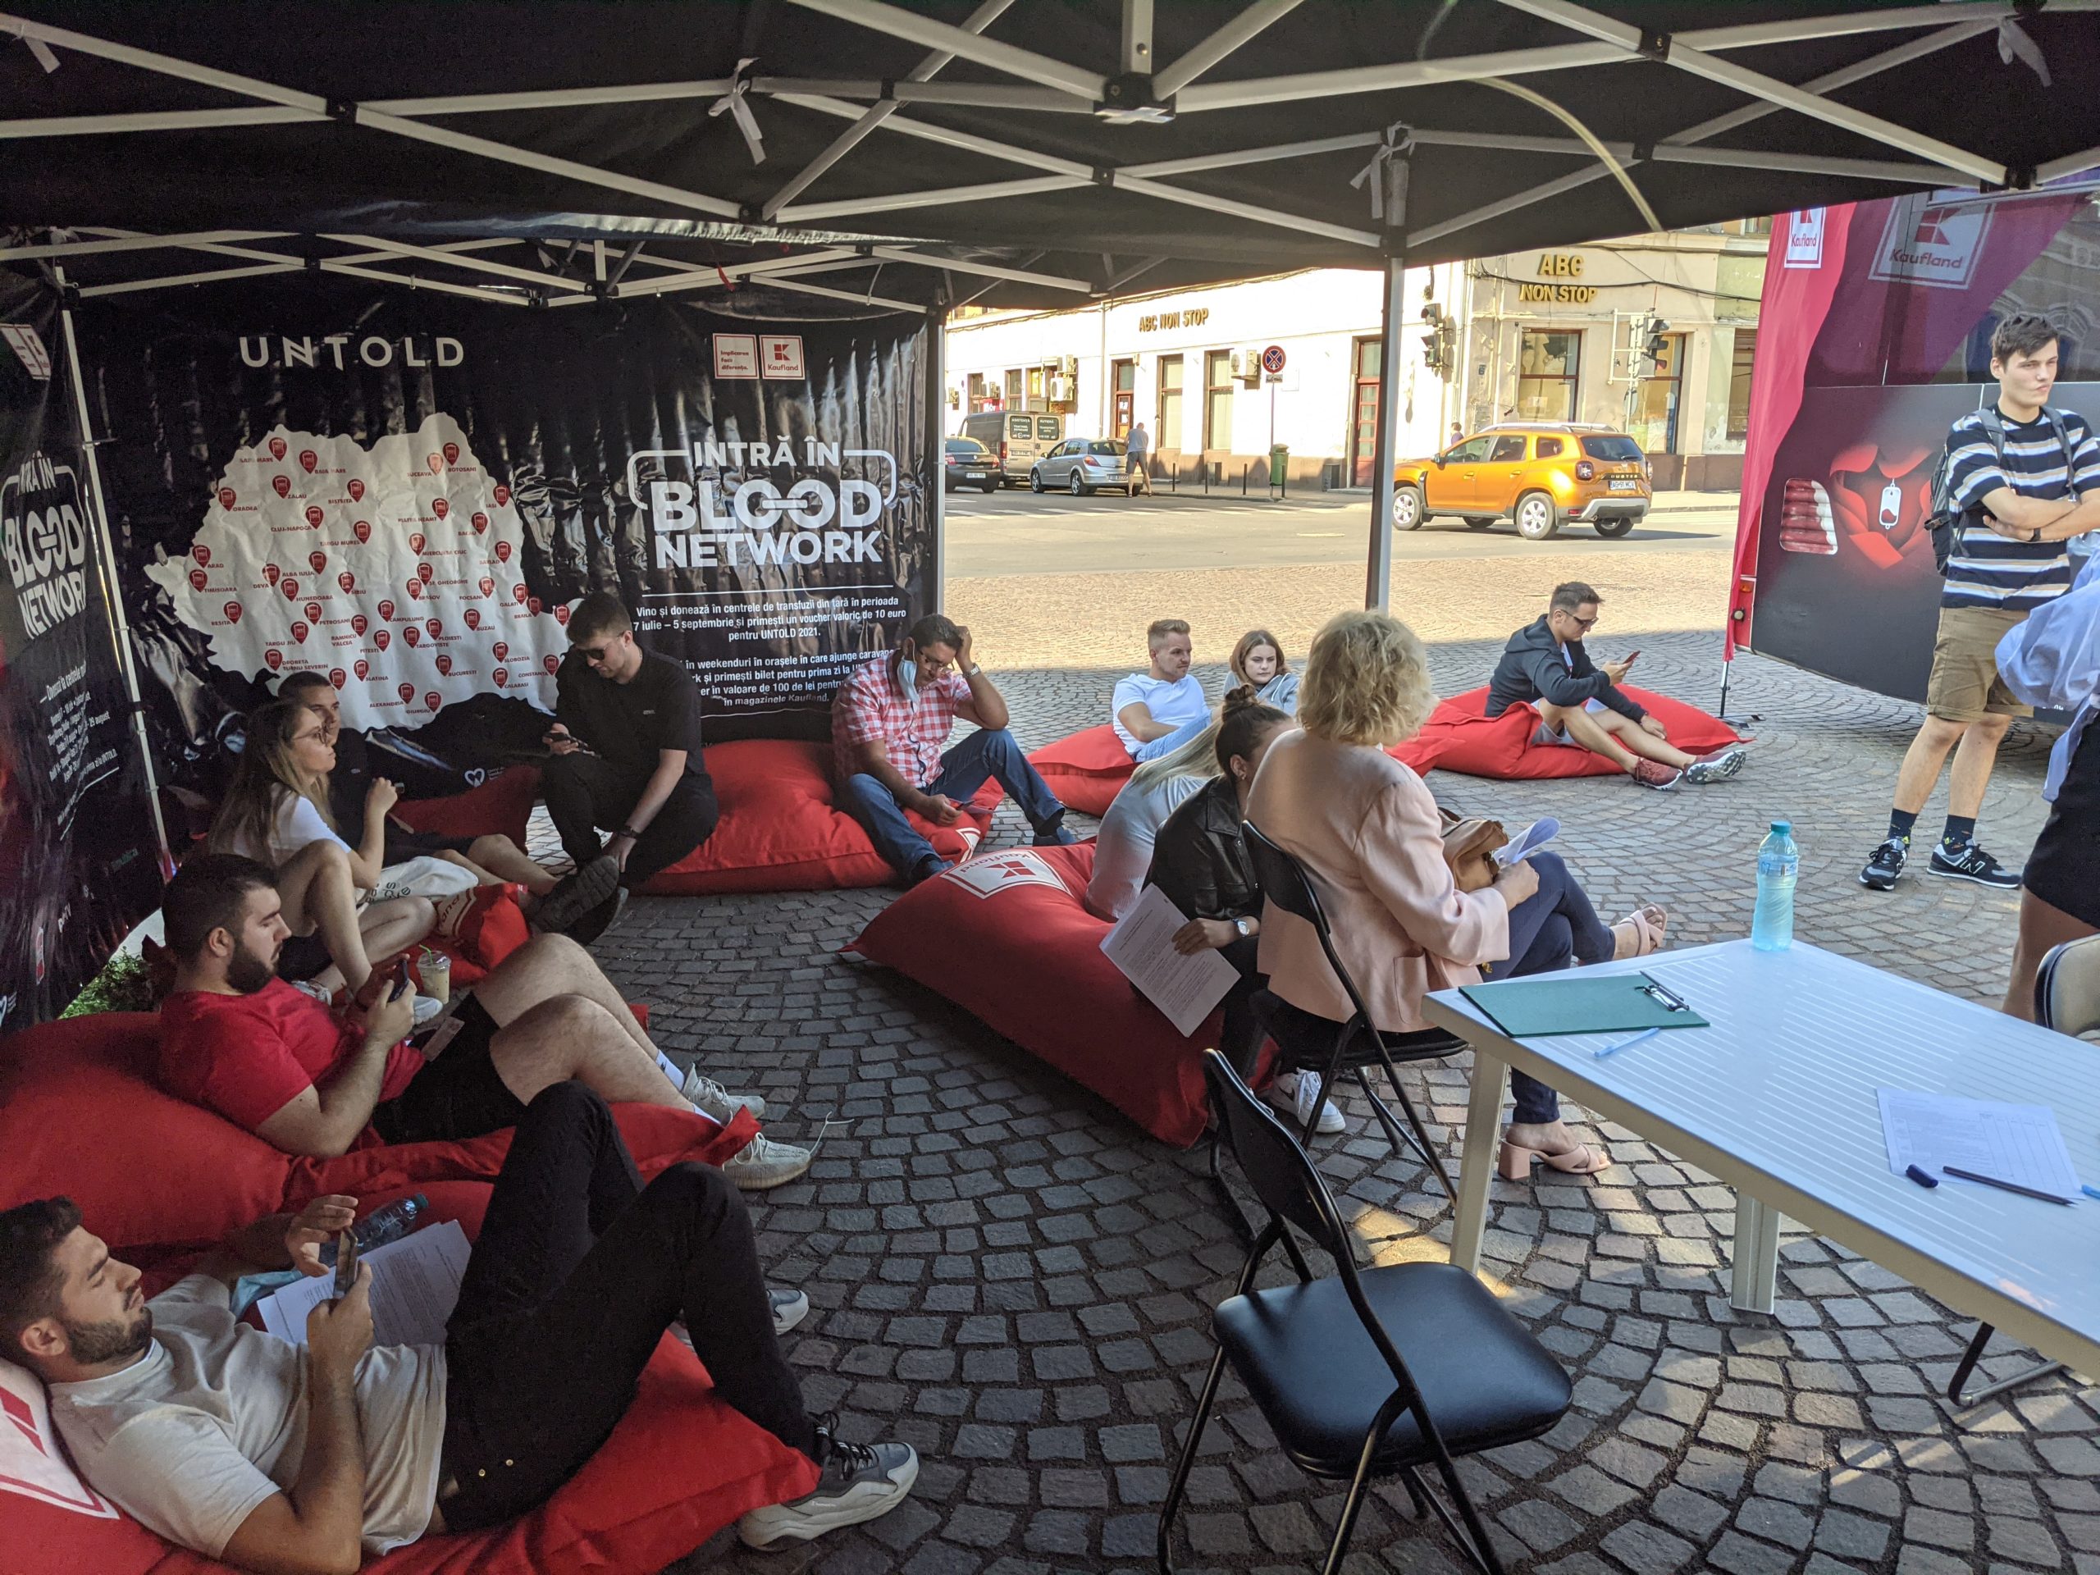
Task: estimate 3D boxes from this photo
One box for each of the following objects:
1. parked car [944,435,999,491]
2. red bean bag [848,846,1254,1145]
[{"bbox_3d":[-2.829,-8.821,44.250,1.760,1.460,4.450,-5,14,-23],"label":"parked car"},{"bbox_3d":[0.234,0.409,4.465,0.980,0.430,1.420,-10,16,-38],"label":"red bean bag"}]

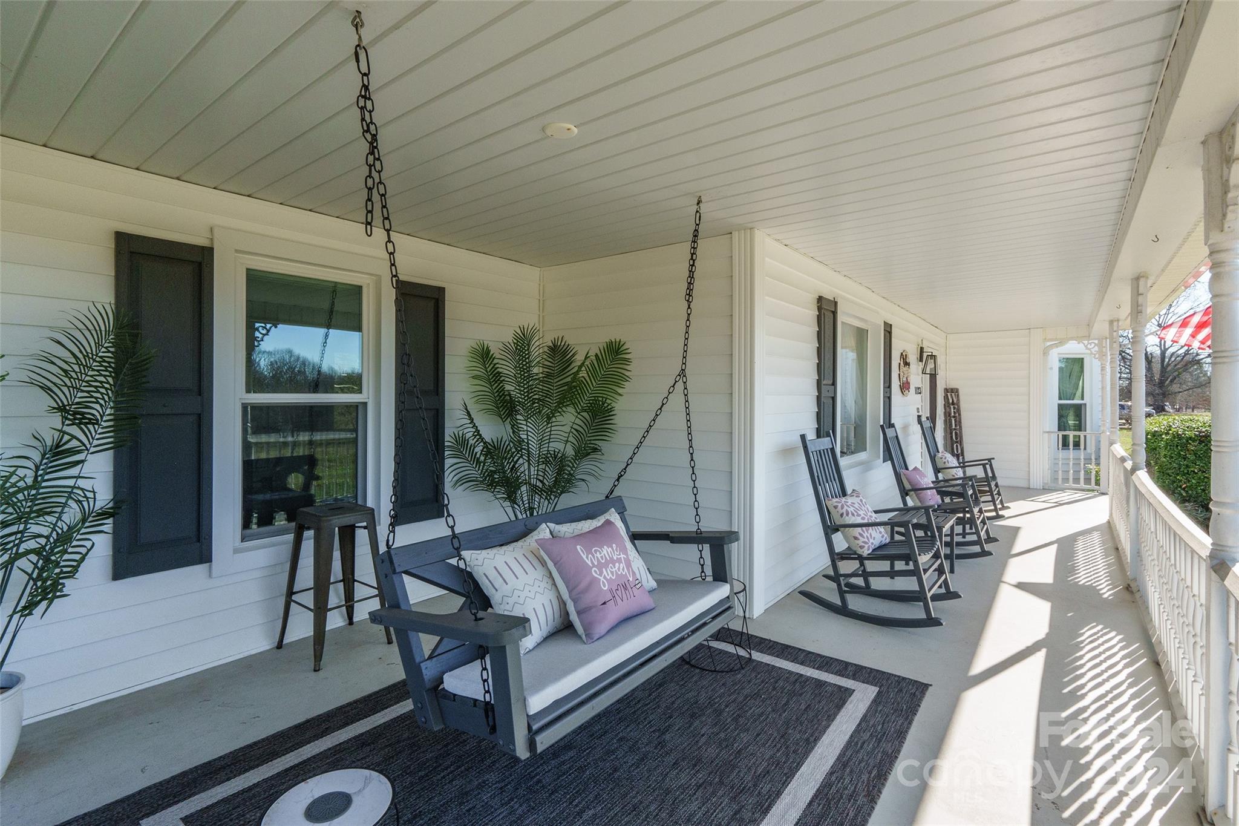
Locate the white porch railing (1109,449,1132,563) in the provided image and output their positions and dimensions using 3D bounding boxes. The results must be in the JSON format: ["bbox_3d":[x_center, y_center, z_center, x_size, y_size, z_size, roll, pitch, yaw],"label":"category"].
[{"bbox_3d":[4.706,0.796,5.140,0.090,0.820,2.650,1,1,39],"label":"white porch railing"}]

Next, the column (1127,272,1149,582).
[{"bbox_3d":[3.848,0.123,4.080,0.100,2.300,0.100,1,1,39],"label":"column"}]

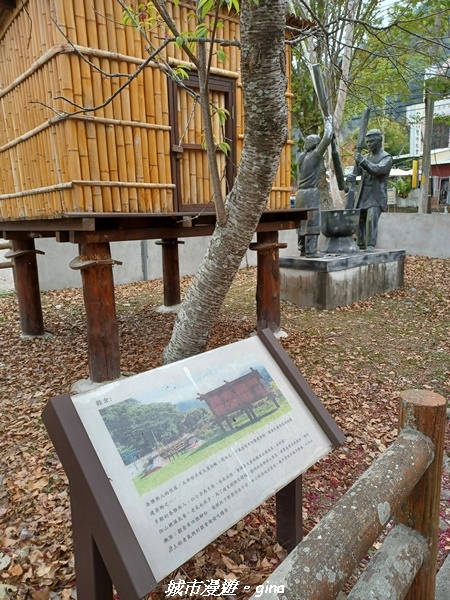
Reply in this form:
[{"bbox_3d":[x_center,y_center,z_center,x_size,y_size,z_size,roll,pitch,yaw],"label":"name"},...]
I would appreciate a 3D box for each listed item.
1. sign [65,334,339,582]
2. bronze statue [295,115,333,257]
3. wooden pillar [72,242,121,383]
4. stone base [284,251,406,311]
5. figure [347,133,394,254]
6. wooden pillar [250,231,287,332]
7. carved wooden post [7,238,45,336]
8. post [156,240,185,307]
[{"bbox_3d":[-0.022,0.416,1.395,0.824,0.520,0.060,-12,-30,-45],"label":"sign"},{"bbox_3d":[1.278,-1.620,6.307,0.450,1.976,0.440,-10,14,-38],"label":"bronze statue"},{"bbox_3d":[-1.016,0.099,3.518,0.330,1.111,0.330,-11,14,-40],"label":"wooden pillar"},{"bbox_3d":[1.849,-0.397,6.832,2.041,0.656,0.975,-10,14,-38],"label":"stone base"},{"bbox_3d":[2.304,-1.761,7.053,0.580,1.911,0.550,-10,14,-38],"label":"figure"},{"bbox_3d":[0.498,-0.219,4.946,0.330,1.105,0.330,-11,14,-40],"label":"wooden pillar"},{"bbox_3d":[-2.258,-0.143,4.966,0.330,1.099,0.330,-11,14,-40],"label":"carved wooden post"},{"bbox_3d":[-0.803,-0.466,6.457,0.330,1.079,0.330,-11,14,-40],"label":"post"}]

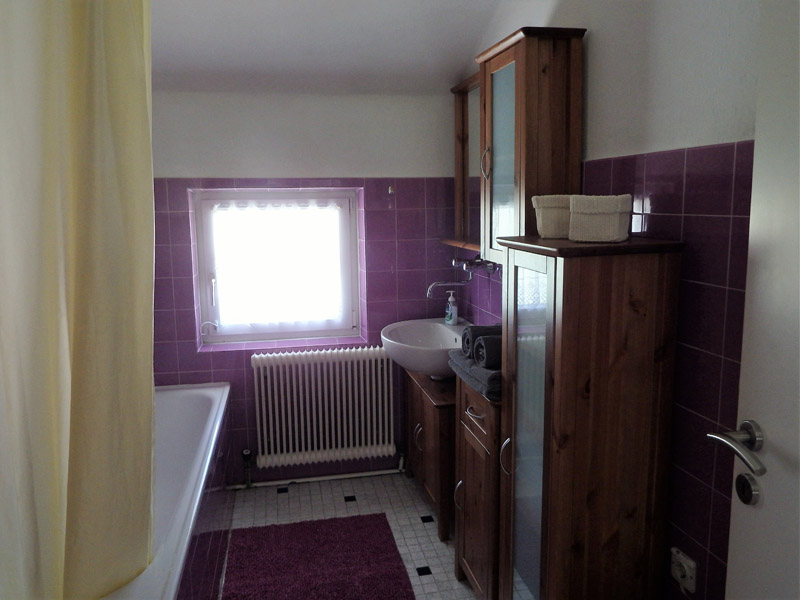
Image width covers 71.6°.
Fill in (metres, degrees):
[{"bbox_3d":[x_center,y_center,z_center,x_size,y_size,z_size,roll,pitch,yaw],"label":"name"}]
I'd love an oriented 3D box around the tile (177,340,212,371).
[{"bbox_3d":[-0.980,0.271,2.655,0.150,0.150,0.010,-2,9,-10],"label":"tile"}]

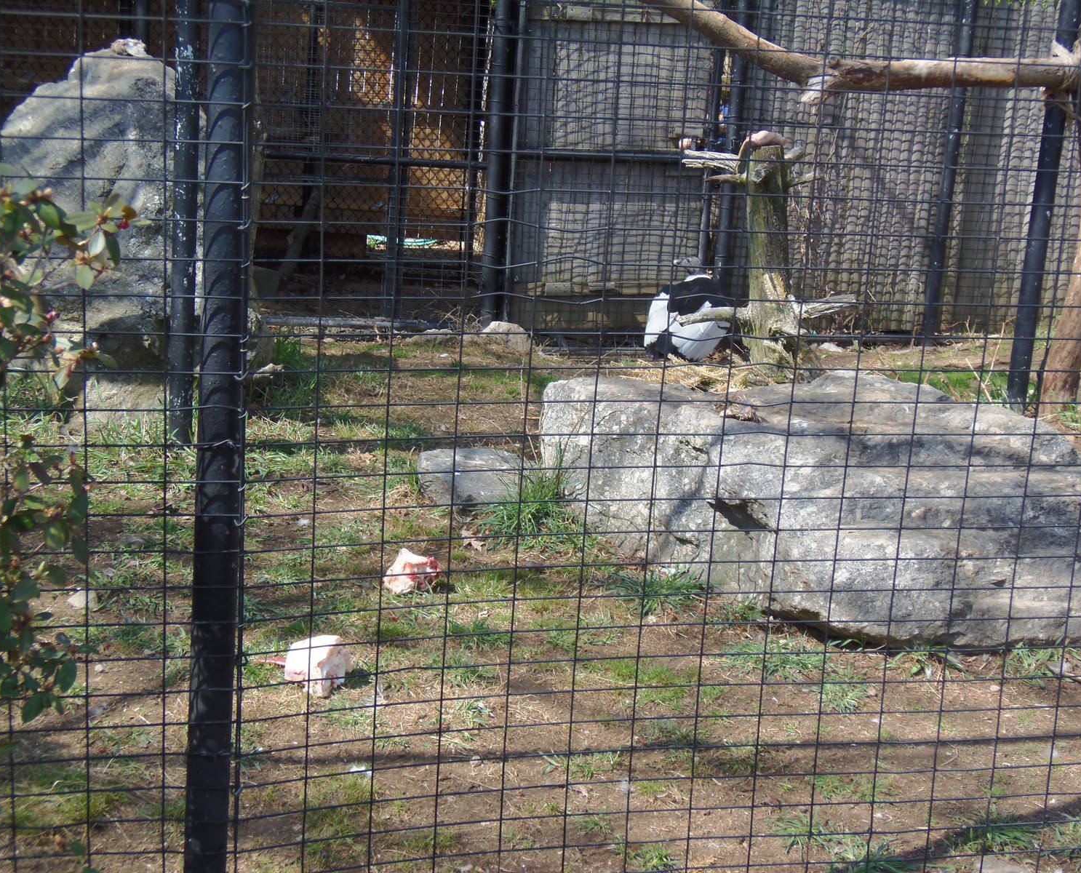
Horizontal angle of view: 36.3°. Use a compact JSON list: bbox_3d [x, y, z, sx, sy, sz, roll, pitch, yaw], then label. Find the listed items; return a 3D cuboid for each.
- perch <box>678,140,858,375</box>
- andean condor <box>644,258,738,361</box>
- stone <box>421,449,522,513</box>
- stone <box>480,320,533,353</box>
[{"bbox_3d":[1.189,-0.931,8.739,0.860,1.200,0.600,3,12,0],"label":"perch"},{"bbox_3d":[0.845,-0.735,9.247,0.450,0.560,0.620,10,14,27],"label":"andean condor"},{"bbox_3d":[-0.249,0.139,5.890,0.370,0.170,0.310,3,12,0],"label":"stone"},{"bbox_3d":[-0.188,-0.556,9.065,0.285,0.170,0.220,3,12,0],"label":"stone"}]

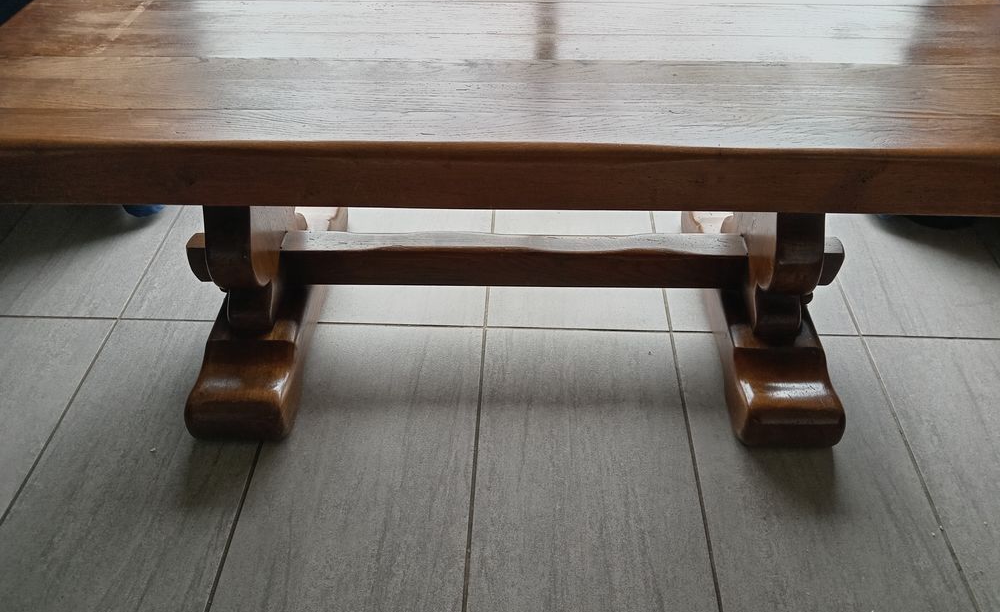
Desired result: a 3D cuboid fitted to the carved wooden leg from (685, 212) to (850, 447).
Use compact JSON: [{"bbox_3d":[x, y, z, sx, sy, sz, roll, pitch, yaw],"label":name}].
[{"bbox_3d":[0.409,-0.137,1.046,0.145,0.430,0.534,1,45,1],"label":"carved wooden leg"}]

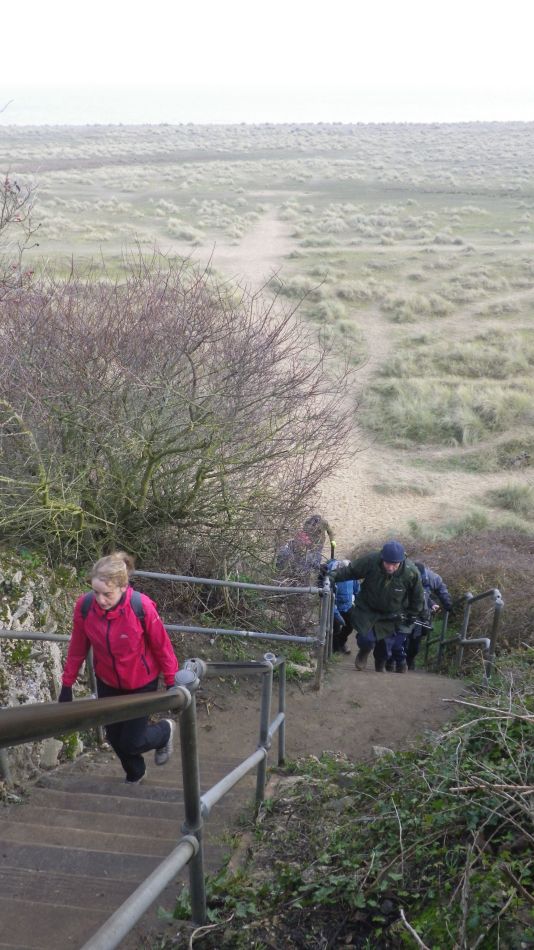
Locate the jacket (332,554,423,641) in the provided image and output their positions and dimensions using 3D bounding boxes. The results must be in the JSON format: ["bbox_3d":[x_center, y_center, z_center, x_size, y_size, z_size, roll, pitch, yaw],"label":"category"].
[{"bbox_3d":[0.905,1.000,5.780,0.740,0.900,0.540,6,30,10],"label":"jacket"}]

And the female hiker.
[{"bbox_3d":[-0.760,1.040,3.740,0.610,1.630,0.620,5,29,9],"label":"female hiker"}]

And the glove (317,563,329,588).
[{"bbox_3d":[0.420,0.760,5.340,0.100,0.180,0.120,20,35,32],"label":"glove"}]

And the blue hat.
[{"bbox_3d":[0.965,0.577,5.420,0.190,0.165,0.220,6,38,11],"label":"blue hat"}]

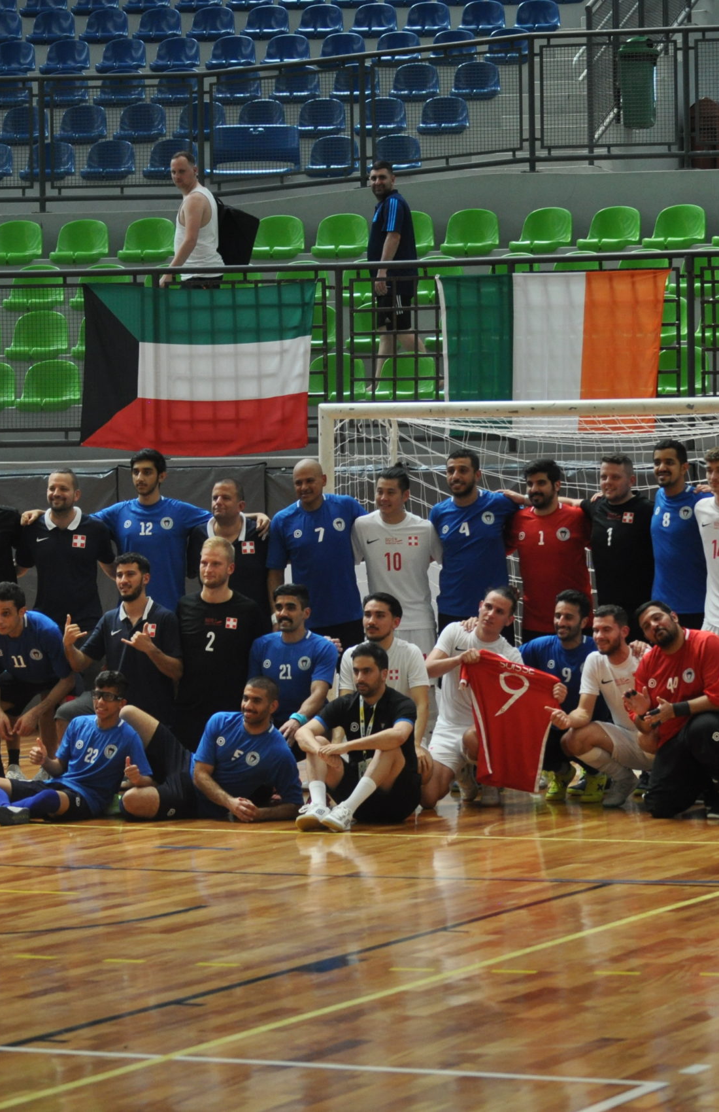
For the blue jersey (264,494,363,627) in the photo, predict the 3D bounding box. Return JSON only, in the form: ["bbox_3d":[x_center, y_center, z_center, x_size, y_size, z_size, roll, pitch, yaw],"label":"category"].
[{"bbox_3d":[-0.236,0.024,20.200,0.530,0.700,0.300,0,1,10],"label":"blue jersey"}]

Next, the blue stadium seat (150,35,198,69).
[{"bbox_3d":[-1.713,-4.684,35.600,0.430,0.395,0.410,0,0,10],"label":"blue stadium seat"}]

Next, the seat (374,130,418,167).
[{"bbox_3d":[0.313,-3.401,32.000,0.425,0.340,0.410,-1,1,8],"label":"seat"}]

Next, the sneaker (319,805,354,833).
[{"bbox_3d":[-0.114,1.268,18.410,0.108,0.130,0.290,0,-11,28],"label":"sneaker"}]

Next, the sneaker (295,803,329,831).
[{"bbox_3d":[-0.216,1.197,17.470,0.110,0.130,0.290,0,-11,10],"label":"sneaker"}]

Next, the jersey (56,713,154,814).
[{"bbox_3d":[-1.309,1.045,19.200,0.460,0.490,0.280,0,-14,32],"label":"jersey"}]

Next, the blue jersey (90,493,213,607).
[{"bbox_3d":[-1.145,-0.004,20.900,0.680,0.680,0.280,0,1,15],"label":"blue jersey"}]

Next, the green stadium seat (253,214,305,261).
[{"bbox_3d":[-0.658,-2.518,30.150,0.420,0.365,0.400,0,1,9],"label":"green stadium seat"}]

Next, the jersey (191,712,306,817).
[{"bbox_3d":[-0.534,1.014,18.400,0.500,0.460,0.320,21,9,10],"label":"jersey"}]

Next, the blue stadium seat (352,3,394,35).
[{"bbox_3d":[0.130,-5.069,36.000,0.420,0.365,0.400,0,1,9],"label":"blue stadium seat"}]

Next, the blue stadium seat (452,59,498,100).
[{"bbox_3d":[1.048,-4.282,34.300,0.420,0.365,0.400,0,1,9],"label":"blue stadium seat"}]

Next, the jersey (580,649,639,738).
[{"bbox_3d":[1.336,0.713,19.300,0.440,0.480,0.320,-2,12,27],"label":"jersey"}]

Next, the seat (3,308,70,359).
[{"bbox_3d":[-2.405,-1.649,28.550,0.430,0.395,0.410,0,0,11],"label":"seat"}]

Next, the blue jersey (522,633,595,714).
[{"bbox_3d":[1.071,0.636,19.800,0.480,0.460,0.300,0,6,14],"label":"blue jersey"}]

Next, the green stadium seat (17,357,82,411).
[{"bbox_3d":[-2.362,-1.290,28.900,0.450,0.390,0.420,0,1,11],"label":"green stadium seat"}]

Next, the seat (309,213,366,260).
[{"bbox_3d":[-0.140,-2.514,29.950,0.430,0.395,0.410,0,0,10],"label":"seat"}]

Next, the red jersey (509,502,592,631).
[{"bbox_3d":[1.006,0.058,20.000,0.460,0.680,0.280,0,1,18],"label":"red jersey"}]

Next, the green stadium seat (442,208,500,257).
[{"bbox_3d":[0.852,-2.482,29.200,0.425,0.340,0.410,0,1,10],"label":"green stadium seat"}]

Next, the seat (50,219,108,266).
[{"bbox_3d":[-2.214,-2.484,30.200,0.430,0.350,0.400,0,0,10],"label":"seat"}]

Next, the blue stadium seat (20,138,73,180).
[{"bbox_3d":[-2.793,-3.537,34.100,0.450,0.390,0.420,0,1,6],"label":"blue stadium seat"}]

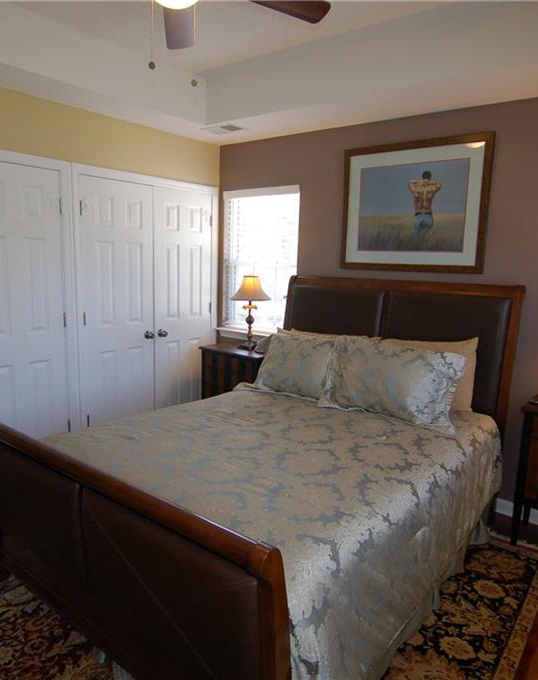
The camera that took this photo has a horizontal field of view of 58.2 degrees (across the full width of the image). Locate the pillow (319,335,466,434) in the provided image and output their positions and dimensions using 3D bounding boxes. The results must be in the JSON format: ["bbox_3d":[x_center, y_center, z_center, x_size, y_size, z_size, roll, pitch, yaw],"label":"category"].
[{"bbox_3d":[0.734,0.234,2.831,0.740,0.470,0.190,8,-17,33],"label":"pillow"}]

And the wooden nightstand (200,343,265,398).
[{"bbox_3d":[-0.213,0.472,3.902,0.610,0.800,0.310,9,12,39],"label":"wooden nightstand"}]

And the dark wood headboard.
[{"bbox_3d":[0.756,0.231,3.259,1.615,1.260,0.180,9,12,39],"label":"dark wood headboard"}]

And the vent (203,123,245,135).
[{"bbox_3d":[-0.328,-1.568,3.616,0.320,0.020,0.205,9,12,39],"label":"vent"}]

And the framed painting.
[{"bbox_3d":[0.893,-0.855,3.118,0.995,0.816,0.040,9,12,39],"label":"framed painting"}]

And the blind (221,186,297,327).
[{"bbox_3d":[-0.103,-0.647,3.991,0.825,1.155,0.050,9,12,39],"label":"blind"}]

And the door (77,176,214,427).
[{"bbox_3d":[-0.913,-0.165,3.842,0.040,2.045,1.216,9,12,39],"label":"door"}]

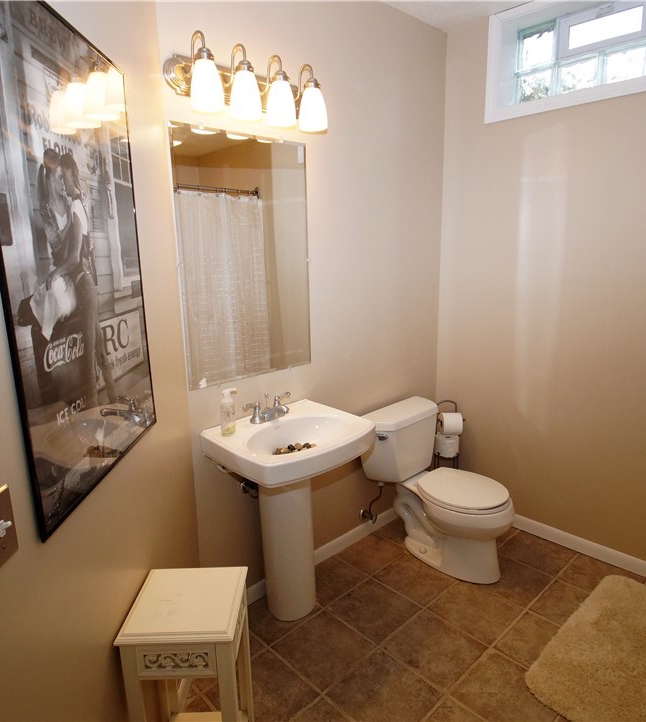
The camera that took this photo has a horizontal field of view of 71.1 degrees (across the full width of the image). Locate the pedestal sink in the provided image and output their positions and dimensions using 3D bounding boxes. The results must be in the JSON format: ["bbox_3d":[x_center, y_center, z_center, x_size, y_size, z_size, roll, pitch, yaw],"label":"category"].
[{"bbox_3d":[-0.102,0.683,1.820,0.570,0.865,0.500,-11,14,-42],"label":"pedestal sink"}]

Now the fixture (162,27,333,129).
[{"bbox_3d":[-0.235,-0.972,1.620,0.600,0.245,0.210,-11,14,-42],"label":"fixture"}]

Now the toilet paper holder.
[{"bbox_3d":[0.743,0.585,2.716,0.165,0.700,0.150,-1,11,0],"label":"toilet paper holder"}]

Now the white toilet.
[{"bbox_3d":[0.628,0.652,2.314,0.510,0.715,0.735,-11,14,-42],"label":"white toilet"}]

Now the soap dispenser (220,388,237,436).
[{"bbox_3d":[-0.353,0.190,1.671,0.062,0.176,0.056,-4,11,-14],"label":"soap dispenser"}]

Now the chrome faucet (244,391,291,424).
[{"bbox_3d":[-0.194,0.195,1.835,0.225,0.100,0.150,-11,14,-42],"label":"chrome faucet"}]

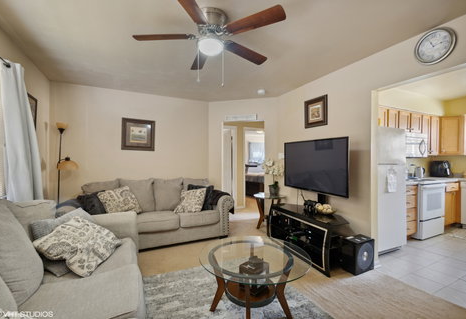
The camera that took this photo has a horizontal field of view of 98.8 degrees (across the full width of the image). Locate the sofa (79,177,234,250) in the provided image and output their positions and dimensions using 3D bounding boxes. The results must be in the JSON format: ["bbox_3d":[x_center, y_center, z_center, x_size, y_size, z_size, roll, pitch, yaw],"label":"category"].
[{"bbox_3d":[-1.206,0.782,3.185,2.280,0.890,1.020,0,0,-25],"label":"sofa"}]

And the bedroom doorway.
[{"bbox_3d":[0.208,0.229,4.097,0.890,2.000,0.120,0,0,15],"label":"bedroom doorway"}]

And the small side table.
[{"bbox_3d":[0.647,0.943,3.525,0.570,0.580,0.570,0,0,0],"label":"small side table"}]

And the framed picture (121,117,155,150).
[{"bbox_3d":[-1.705,-0.442,3.633,0.550,0.570,0.030,0,0,-25],"label":"framed picture"}]

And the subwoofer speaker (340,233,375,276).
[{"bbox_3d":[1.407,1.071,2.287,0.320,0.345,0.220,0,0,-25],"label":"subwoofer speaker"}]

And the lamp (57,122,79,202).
[{"bbox_3d":[-2.497,0.333,2.989,0.370,1.780,0.280,0,0,-8],"label":"lamp"}]

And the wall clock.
[{"bbox_3d":[1.806,-1.008,1.783,0.050,0.300,0.300,0,0,-25],"label":"wall clock"}]

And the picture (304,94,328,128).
[{"bbox_3d":[1.242,-0.702,2.992,0.030,0.435,0.435,0,0,-25],"label":"picture"}]

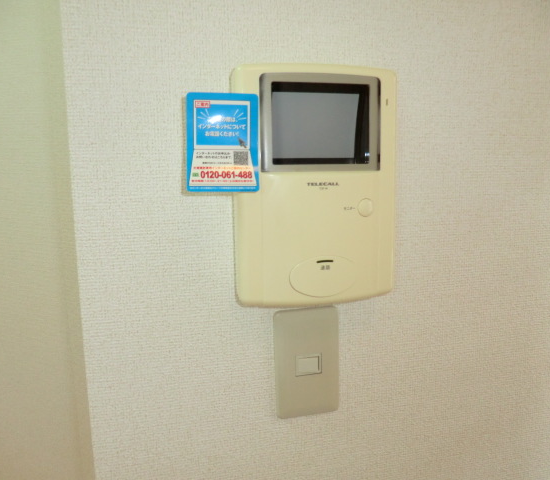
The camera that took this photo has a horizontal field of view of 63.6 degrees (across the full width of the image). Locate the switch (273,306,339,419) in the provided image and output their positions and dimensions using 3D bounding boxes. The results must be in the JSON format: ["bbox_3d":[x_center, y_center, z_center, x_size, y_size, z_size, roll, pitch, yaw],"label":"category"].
[{"bbox_3d":[0.035,0.132,0.478,0.070,0.120,0.008,-2,8,-11],"label":"switch"}]

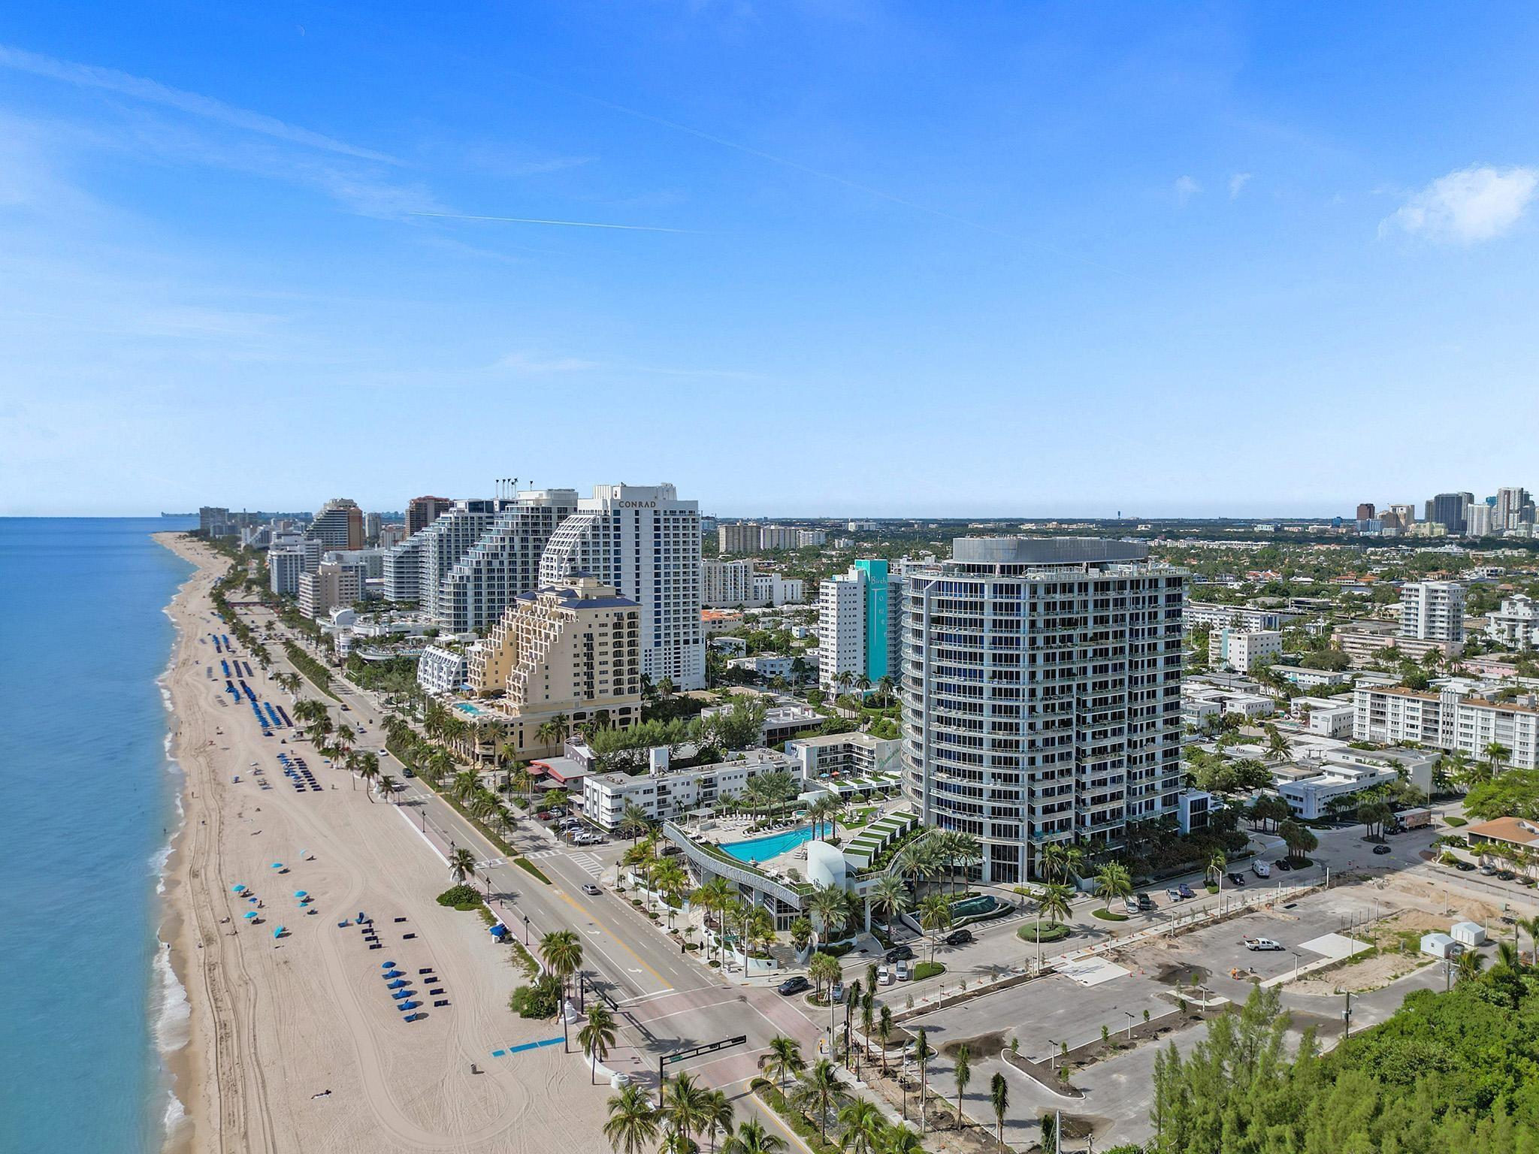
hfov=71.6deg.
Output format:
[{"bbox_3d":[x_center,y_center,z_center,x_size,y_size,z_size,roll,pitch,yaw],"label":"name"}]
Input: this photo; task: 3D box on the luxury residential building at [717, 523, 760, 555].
[{"bbox_3d":[-50.494,-60.471,1775.918,64.000,54.000,23.000,-2,4,-31],"label":"luxury residential building"}]

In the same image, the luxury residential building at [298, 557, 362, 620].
[{"bbox_3d":[-302.133,8.710,739.632,34.000,41.000,48.000,-2,4,-31],"label":"luxury residential building"}]

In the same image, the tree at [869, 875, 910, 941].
[{"bbox_3d":[20.642,56.877,182.856,7.225,11.568,7.225,0,3,0],"label":"tree"}]

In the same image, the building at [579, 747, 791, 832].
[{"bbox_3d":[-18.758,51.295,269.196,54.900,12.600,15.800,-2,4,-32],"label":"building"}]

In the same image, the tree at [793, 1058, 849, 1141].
[{"bbox_3d":[6.241,61.089,124.172,6.700,10.100,6.700,0,3,0],"label":"tree"}]

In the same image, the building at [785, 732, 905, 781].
[{"bbox_3d":[21.938,50.950,302.330,29.600,9.300,18.600,-2,4,-32],"label":"building"}]

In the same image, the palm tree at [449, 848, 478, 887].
[{"bbox_3d":[-59.277,56.554,205.219,5.400,9.400,5.400,-2,4,-31],"label":"palm tree"}]

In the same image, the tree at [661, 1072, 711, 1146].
[{"bbox_3d":[-9.832,61.564,122.623,5.816,9.419,5.816,0,3,0],"label":"tree"}]

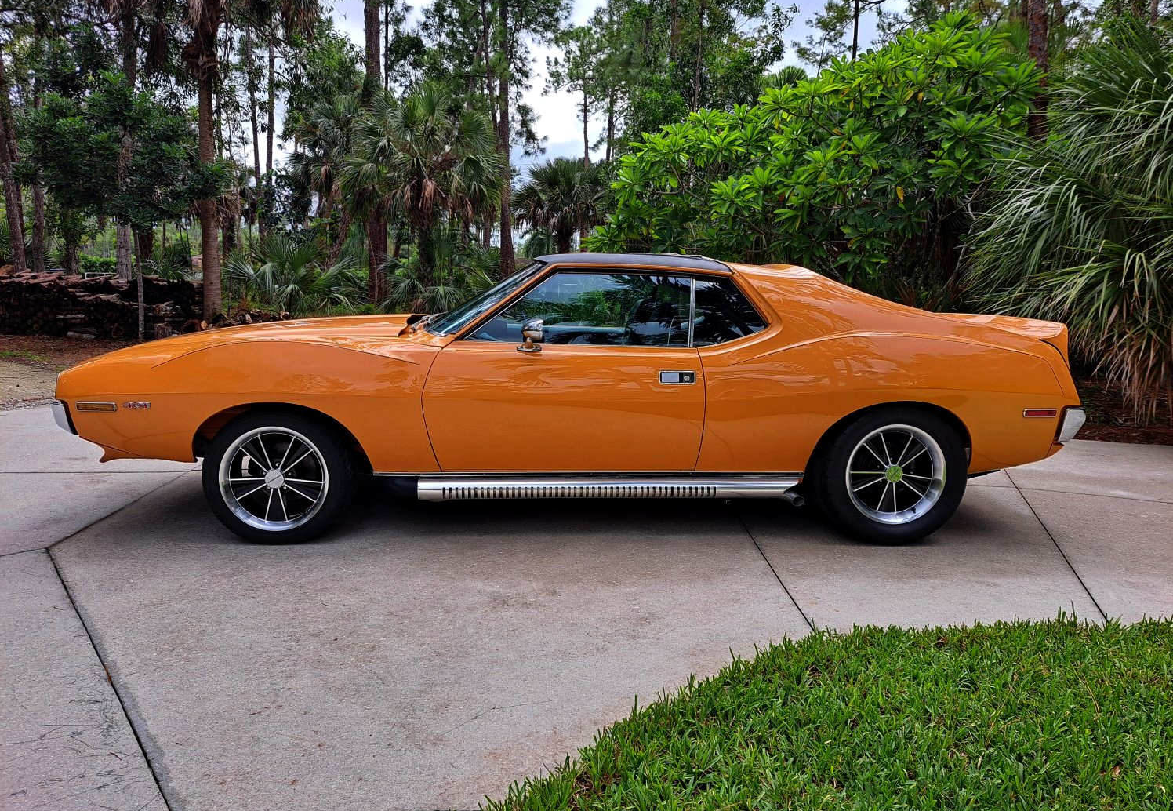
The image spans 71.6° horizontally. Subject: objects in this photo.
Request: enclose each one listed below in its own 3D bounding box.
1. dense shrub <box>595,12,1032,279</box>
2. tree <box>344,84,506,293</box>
[{"bbox_3d":[2.321,-2.152,8.660,4.623,3.776,3.800,4,11,14],"label":"dense shrub"},{"bbox_3d":[-3.614,-4.543,18.133,3.508,5.005,3.508,-1,10,-11],"label":"tree"}]

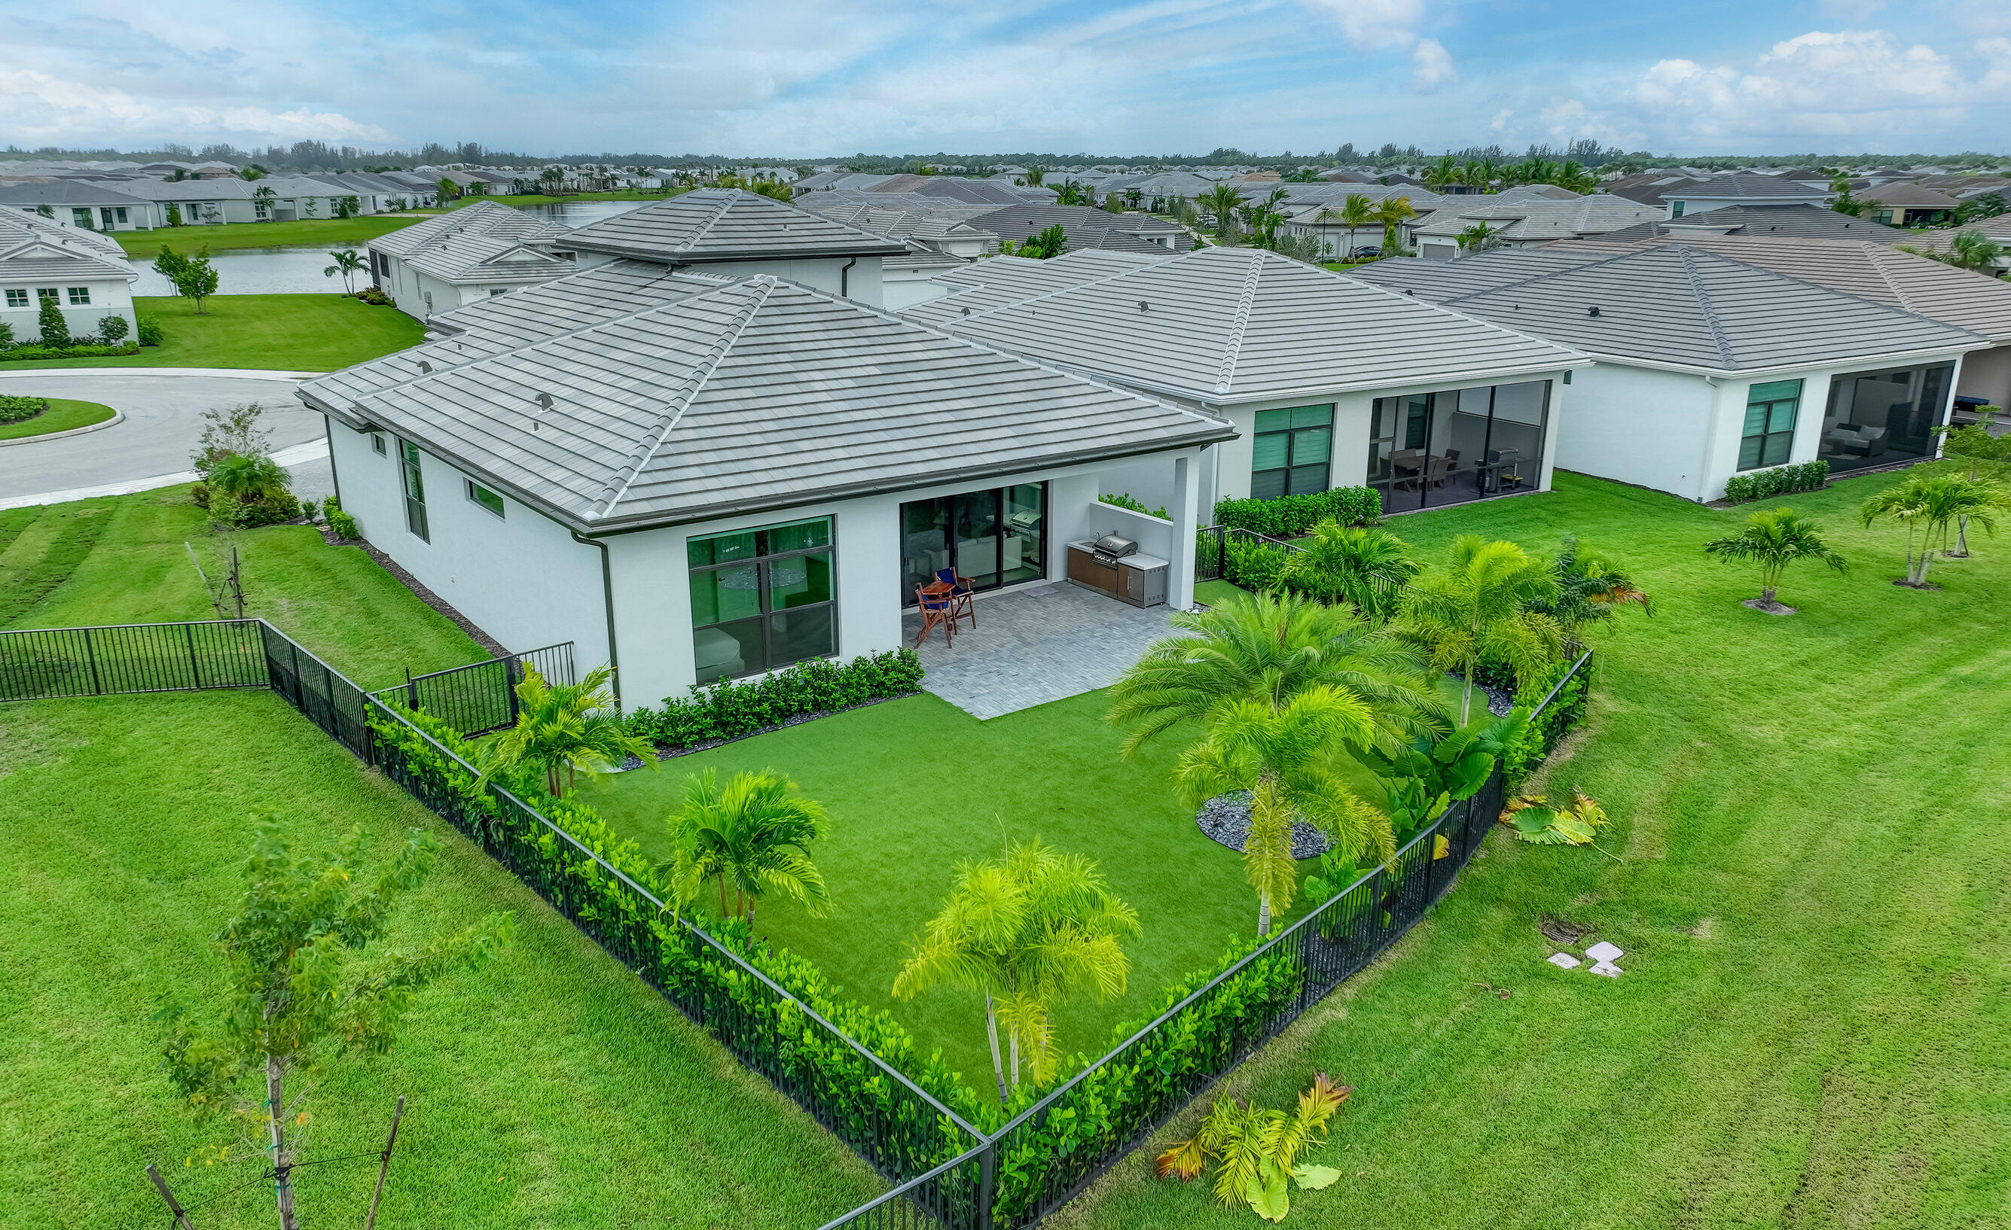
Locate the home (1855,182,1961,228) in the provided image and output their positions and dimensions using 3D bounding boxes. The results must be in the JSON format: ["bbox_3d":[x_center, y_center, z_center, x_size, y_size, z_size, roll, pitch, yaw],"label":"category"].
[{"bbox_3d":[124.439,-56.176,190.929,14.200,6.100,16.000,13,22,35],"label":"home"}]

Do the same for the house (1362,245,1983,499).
[{"bbox_3d":[20.206,-9.991,50.162,13.400,6.600,21.500,-10,20,-28],"label":"house"}]

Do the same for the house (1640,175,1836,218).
[{"bbox_3d":[51.385,-26.506,97.071,8.800,7.800,7.200,-6,19,-19],"label":"house"}]

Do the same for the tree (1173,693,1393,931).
[{"bbox_3d":[3.092,2.673,15.993,2.450,3.400,2.400,4,18,12],"label":"tree"}]

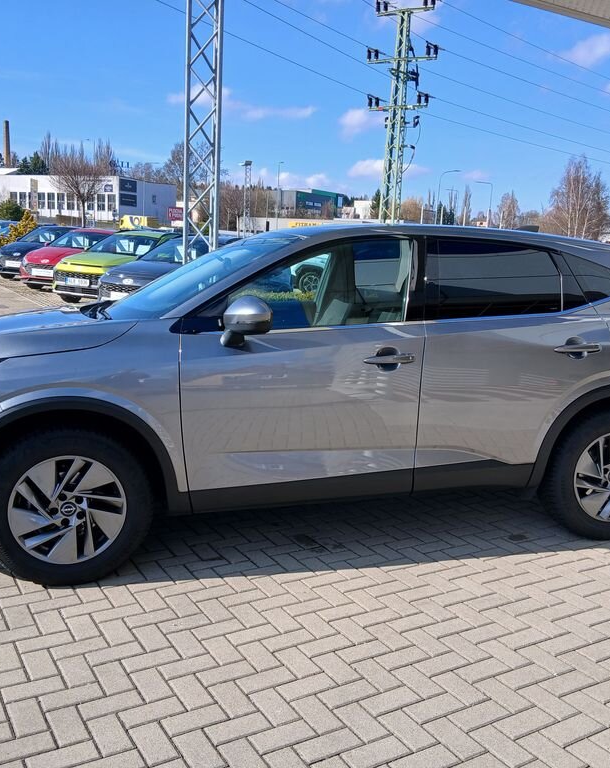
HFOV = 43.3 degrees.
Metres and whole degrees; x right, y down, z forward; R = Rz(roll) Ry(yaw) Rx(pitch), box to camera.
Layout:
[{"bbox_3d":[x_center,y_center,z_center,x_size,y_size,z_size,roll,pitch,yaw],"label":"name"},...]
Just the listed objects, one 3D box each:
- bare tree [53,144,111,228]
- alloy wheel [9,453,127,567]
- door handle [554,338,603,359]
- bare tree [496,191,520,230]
[{"bbox_3d":[-15.763,-13.726,54.000,4.400,6.600,4.400,2,11,0],"label":"bare tree"},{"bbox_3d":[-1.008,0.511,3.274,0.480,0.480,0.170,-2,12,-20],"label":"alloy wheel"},{"bbox_3d":[1.322,-0.175,3.718,0.262,0.095,0.060,0,10,-18],"label":"door handle"},{"bbox_3d":[24.416,-18.484,93.009,3.100,9.538,3.100,3,10,0],"label":"bare tree"}]

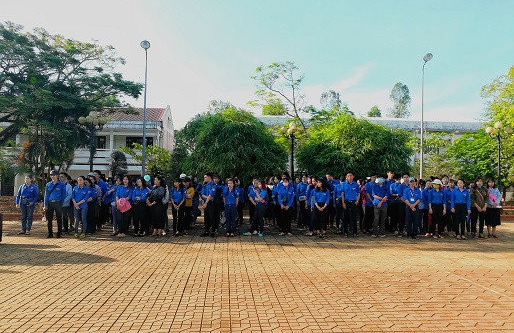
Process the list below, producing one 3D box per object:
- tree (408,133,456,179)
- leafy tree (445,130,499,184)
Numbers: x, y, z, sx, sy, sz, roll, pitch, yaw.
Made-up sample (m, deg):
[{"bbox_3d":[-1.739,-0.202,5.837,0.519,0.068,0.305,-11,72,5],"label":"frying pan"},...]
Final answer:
[{"bbox_3d":[9.523,0.138,21.008,2.666,3.993,2.600,0,-2,0],"label":"tree"},{"bbox_3d":[10.804,0.308,19.437,2.800,4.055,2.700,1,-2,-4],"label":"leafy tree"}]

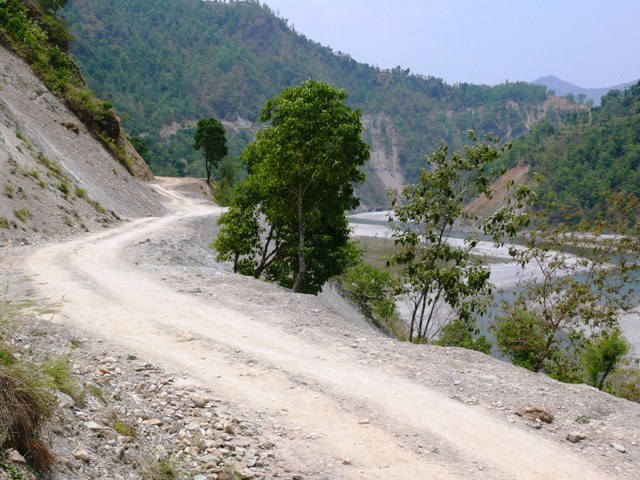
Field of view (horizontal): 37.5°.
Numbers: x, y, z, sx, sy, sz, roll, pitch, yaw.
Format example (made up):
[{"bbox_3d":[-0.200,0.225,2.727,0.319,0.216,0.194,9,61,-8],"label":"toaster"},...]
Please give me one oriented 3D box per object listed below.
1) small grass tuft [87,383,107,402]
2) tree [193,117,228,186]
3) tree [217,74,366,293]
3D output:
[{"bbox_3d":[-2.133,1.456,9.000,0.190,0.180,0.190,0,3,0],"label":"small grass tuft"},{"bbox_3d":[-9.058,-7.321,78.000,2.900,5.800,2.900,0,3,0],"label":"tree"},{"bbox_3d":[-0.729,-1.297,23.300,3.800,5.200,3.600,0,3,0],"label":"tree"}]

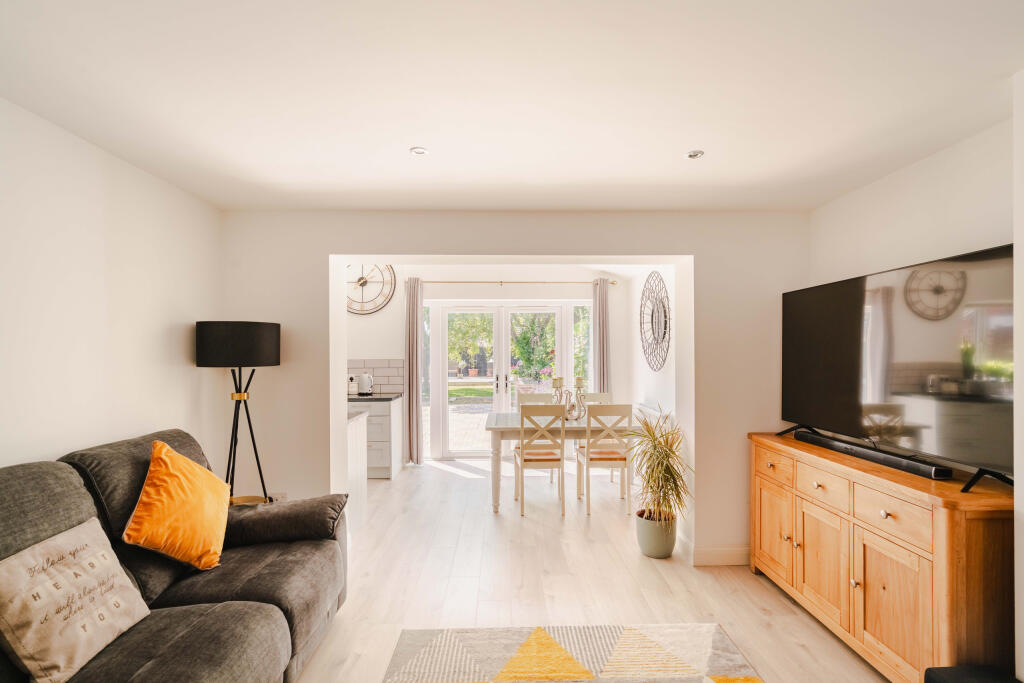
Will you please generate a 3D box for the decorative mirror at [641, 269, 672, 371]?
[{"bbox_3d":[1.575,-0.222,5.070,0.050,1.110,1.060,0,-1,-1],"label":"decorative mirror"}]

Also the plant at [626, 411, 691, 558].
[{"bbox_3d":[1.020,0.970,3.190,0.460,1.030,0.450,0,-1,-1],"label":"plant"}]

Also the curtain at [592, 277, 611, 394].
[{"bbox_3d":[1.133,0.367,5.780,0.240,2.340,0.130,0,-1,-1],"label":"curtain"}]

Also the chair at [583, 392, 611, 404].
[{"bbox_3d":[0.905,1.040,4.750,0.440,0.955,0.480,0,-1,-1],"label":"chair"}]

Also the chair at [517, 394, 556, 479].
[{"bbox_3d":[0.270,1.040,4.745,0.440,0.955,0.480,0,-1,-1],"label":"chair"}]

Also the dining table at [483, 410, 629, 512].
[{"bbox_3d":[0.550,1.131,4.370,1.580,0.760,0.850,0,-1,-1],"label":"dining table"}]

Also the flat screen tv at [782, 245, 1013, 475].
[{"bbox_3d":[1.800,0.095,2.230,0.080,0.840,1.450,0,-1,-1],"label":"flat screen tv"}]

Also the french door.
[{"bbox_3d":[-0.060,0.500,5.950,2.200,2.100,0.100,0,-1,-1],"label":"french door"}]

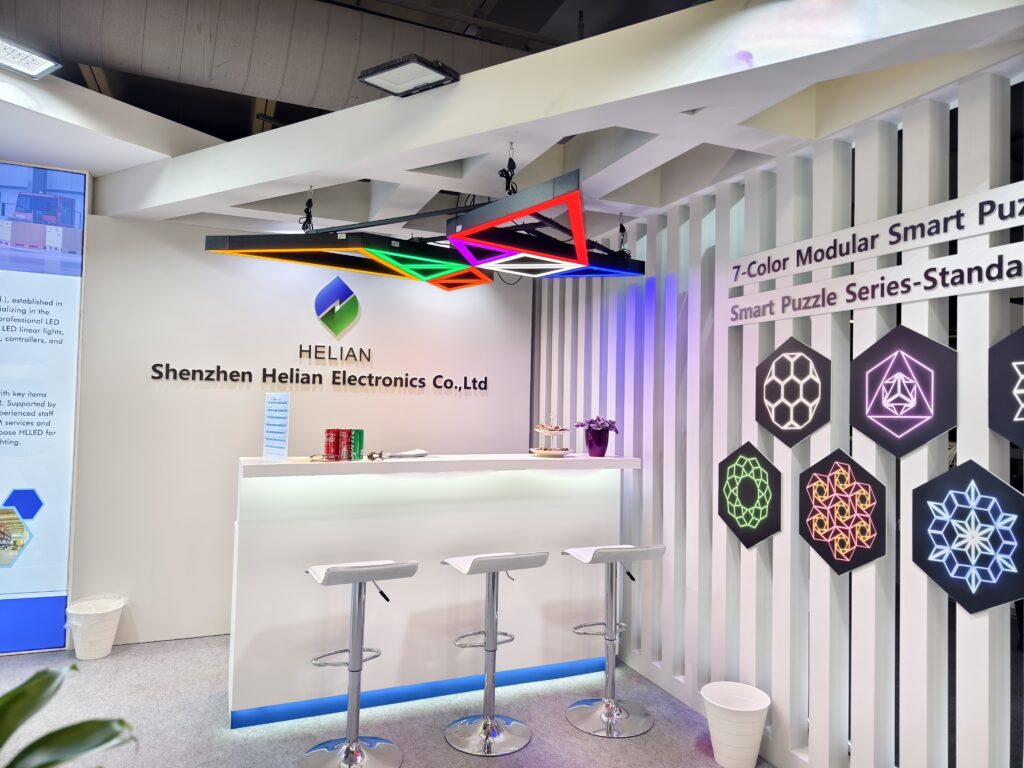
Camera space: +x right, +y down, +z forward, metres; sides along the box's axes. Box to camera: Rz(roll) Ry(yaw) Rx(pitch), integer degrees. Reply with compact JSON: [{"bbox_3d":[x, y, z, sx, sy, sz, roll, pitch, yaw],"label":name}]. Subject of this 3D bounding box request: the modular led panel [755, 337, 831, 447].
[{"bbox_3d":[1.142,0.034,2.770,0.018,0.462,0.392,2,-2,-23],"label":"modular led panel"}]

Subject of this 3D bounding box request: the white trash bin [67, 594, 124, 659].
[{"bbox_3d":[-2.338,1.379,3.816,0.275,0.287,0.275,2,-2,-23],"label":"white trash bin"}]

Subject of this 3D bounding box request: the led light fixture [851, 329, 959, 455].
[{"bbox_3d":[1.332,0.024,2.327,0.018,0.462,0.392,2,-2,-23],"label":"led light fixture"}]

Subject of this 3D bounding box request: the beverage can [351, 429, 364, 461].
[{"bbox_3d":[-0.723,0.285,3.196,0.058,0.145,0.058,2,-2,-23],"label":"beverage can"}]

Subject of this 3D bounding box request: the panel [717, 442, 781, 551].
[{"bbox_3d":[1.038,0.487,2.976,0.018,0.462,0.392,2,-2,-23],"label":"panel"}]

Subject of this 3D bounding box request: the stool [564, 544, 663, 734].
[{"bbox_3d":[0.470,1.157,3.233,0.385,0.809,0.395,2,-2,-19],"label":"stool"}]

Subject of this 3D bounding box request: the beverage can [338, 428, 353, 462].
[{"bbox_3d":[-0.772,0.282,3.160,0.058,0.145,0.058,2,-2,-23],"label":"beverage can"}]

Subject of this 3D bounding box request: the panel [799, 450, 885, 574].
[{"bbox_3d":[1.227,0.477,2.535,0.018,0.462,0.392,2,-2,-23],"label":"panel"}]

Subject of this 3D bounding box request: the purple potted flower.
[{"bbox_3d":[0.471,0.293,3.755,0.225,0.215,0.225,1,-2,0],"label":"purple potted flower"}]

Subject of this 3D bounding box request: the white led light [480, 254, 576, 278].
[{"bbox_3d":[0.104,-0.658,3.594,0.430,0.070,0.430,3,-2,-37],"label":"white led light"}]

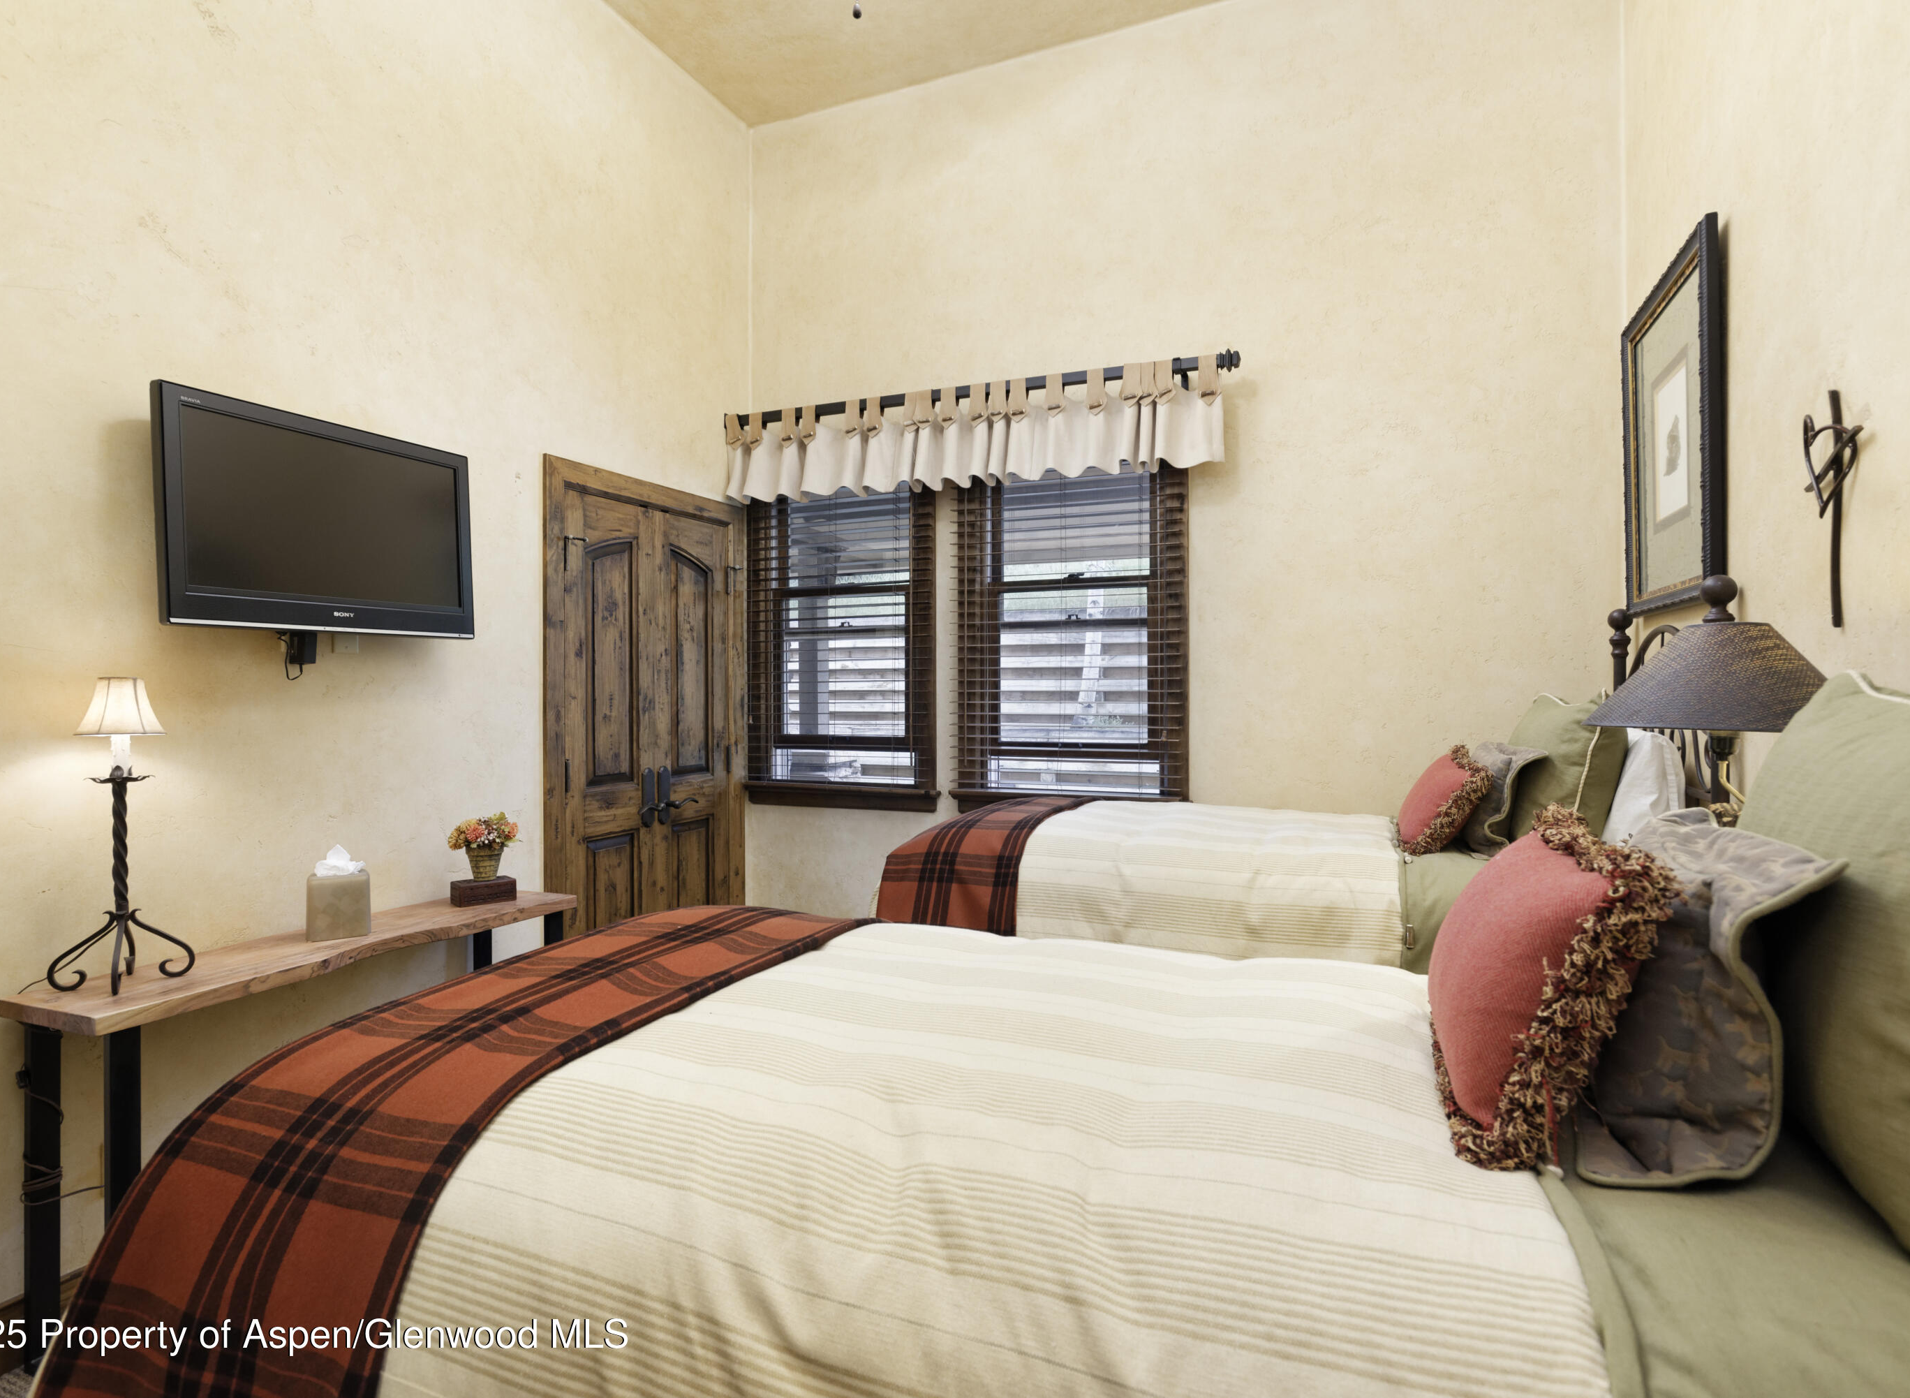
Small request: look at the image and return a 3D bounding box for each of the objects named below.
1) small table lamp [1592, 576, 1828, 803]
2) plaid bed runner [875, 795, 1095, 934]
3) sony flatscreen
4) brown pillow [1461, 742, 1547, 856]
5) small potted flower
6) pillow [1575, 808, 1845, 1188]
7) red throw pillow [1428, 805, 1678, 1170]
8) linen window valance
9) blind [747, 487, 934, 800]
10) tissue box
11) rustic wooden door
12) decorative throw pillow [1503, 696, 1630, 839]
[{"bbox_3d":[1.138,0.185,1.466,0.345,0.600,0.345,0,0,24],"label":"small table lamp"},{"bbox_3d":[0.159,0.550,3.160,0.440,0.430,1.050,0,0,24],"label":"plaid bed runner"},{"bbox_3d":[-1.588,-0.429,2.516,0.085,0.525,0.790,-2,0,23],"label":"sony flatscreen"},{"bbox_3d":[1.388,0.237,2.516,0.130,0.310,0.390,30,12,21],"label":"brown pillow"},{"bbox_3d":[-1.367,0.430,2.870,0.185,0.190,0.190,0,0,24],"label":"small potted flower"},{"bbox_3d":[0.646,0.235,0.930,0.130,0.310,0.390,30,12,21],"label":"pillow"},{"bbox_3d":[0.566,0.261,0.976,0.150,0.285,0.340,27,12,13],"label":"red throw pillow"},{"bbox_3d":[-0.021,-0.985,3.731,2.050,0.365,0.100,0,0,24],"label":"linen window valance"},{"bbox_3d":[-0.480,-0.227,4.072,0.870,1.210,0.055,0,0,24],"label":"blind"},{"bbox_3d":[-1.590,0.526,2.546,0.135,0.157,0.135,0,0,-37],"label":"tissue box"},{"bbox_3d":[-1.123,0.264,3.749,0.090,2.153,1.100,0,0,24],"label":"rustic wooden door"},{"bbox_3d":[1.506,0.187,2.475,0.180,0.430,0.630,16,7,23],"label":"decorative throw pillow"}]

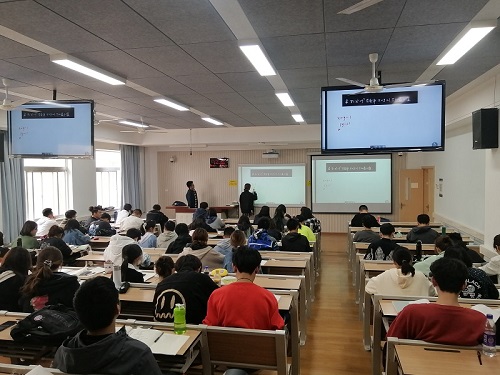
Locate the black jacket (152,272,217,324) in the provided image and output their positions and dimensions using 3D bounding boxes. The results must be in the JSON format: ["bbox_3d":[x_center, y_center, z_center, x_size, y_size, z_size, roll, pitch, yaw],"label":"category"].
[{"bbox_3d":[-0.495,0.993,3.221,0.520,0.580,0.500,-1,2,12],"label":"black jacket"}]

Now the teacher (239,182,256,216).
[{"bbox_3d":[-0.051,0.712,12.836,0.550,1.660,0.420,1,3,27],"label":"teacher"}]

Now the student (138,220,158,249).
[{"bbox_3d":[-1.730,1.193,6.953,0.460,1.220,0.720,1,3,23],"label":"student"}]

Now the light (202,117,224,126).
[{"bbox_3d":[-0.888,-1.605,9.378,0.210,0.070,1.210,0,2,12],"label":"light"}]

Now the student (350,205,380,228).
[{"bbox_3d":[2.697,1.041,9.139,0.620,1.272,0.740,-1,2,12],"label":"student"}]

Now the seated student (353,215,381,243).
[{"bbox_3d":[2.203,1.124,7.417,0.540,1.256,0.740,0,3,12],"label":"seated student"}]

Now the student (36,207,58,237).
[{"bbox_3d":[-4.404,1.145,8.824,0.540,1.307,0.740,0,3,17],"label":"student"}]

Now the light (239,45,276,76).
[{"bbox_3d":[0.120,-1.403,4.293,0.170,0.070,1.200,-1,2,12],"label":"light"}]

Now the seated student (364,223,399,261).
[{"bbox_3d":[1.855,1.125,5.402,0.500,1.240,0.680,0,2,12],"label":"seated student"}]

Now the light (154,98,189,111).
[{"bbox_3d":[-1.390,-1.507,7.043,0.210,0.070,1.210,0,2,12],"label":"light"}]

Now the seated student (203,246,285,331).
[{"bbox_3d":[-0.027,1.122,3.208,0.550,1.302,0.740,-1,2,12],"label":"seated student"}]

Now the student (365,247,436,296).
[{"bbox_3d":[1.457,1.162,3.852,0.620,1.170,0.800,-1,2,12],"label":"student"}]

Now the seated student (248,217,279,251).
[{"bbox_3d":[0.262,1.166,6.880,0.540,1.281,0.740,0,3,12],"label":"seated student"}]

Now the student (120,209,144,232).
[{"bbox_3d":[-2.740,1.118,9.213,0.500,1.200,0.700,0,2,17],"label":"student"}]

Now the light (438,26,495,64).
[{"bbox_3d":[2.097,-1.404,3.872,0.210,0.070,1.210,0,2,12],"label":"light"}]

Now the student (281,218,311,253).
[{"bbox_3d":[0.813,1.165,6.763,0.520,1.275,0.740,0,3,12],"label":"student"}]

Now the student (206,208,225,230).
[{"bbox_3d":[-0.753,1.103,8.997,0.500,1.258,0.740,0,3,12],"label":"student"}]

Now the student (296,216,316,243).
[{"bbox_3d":[1.089,1.137,7.654,0.500,1.247,0.740,0,3,12],"label":"student"}]

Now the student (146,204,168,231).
[{"bbox_3d":[-2.289,1.065,9.697,0.500,1.250,0.680,0,2,12],"label":"student"}]

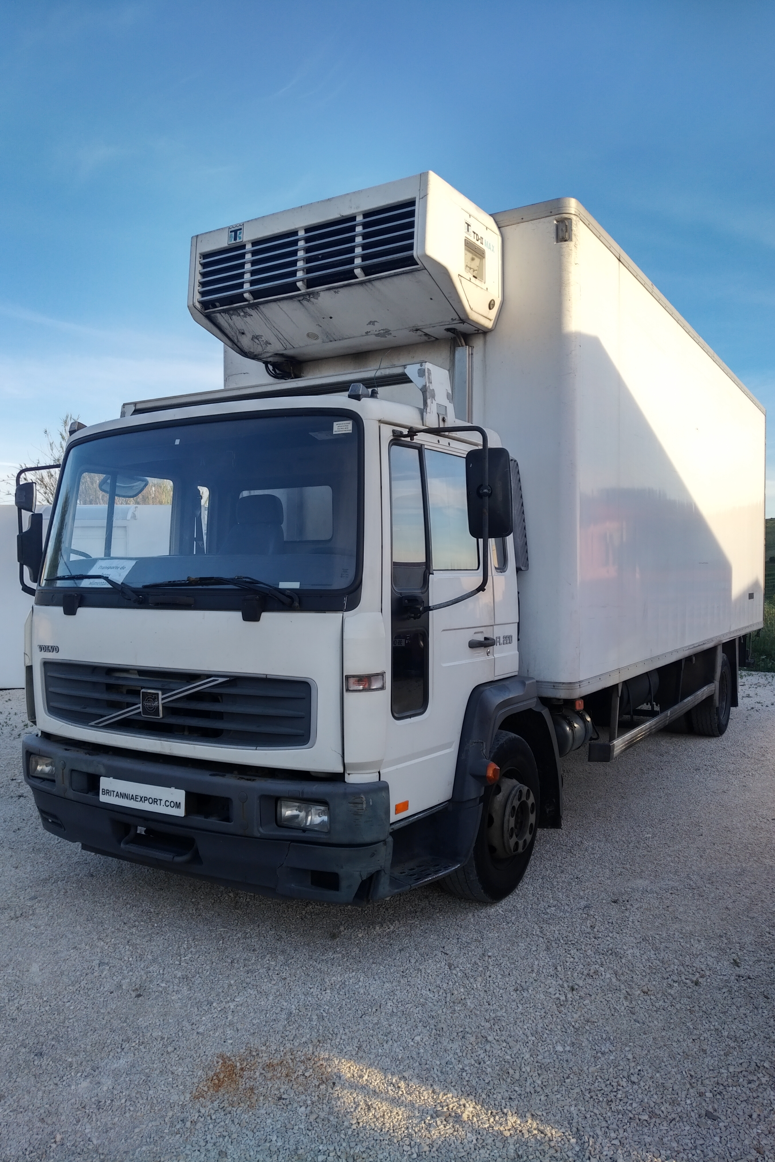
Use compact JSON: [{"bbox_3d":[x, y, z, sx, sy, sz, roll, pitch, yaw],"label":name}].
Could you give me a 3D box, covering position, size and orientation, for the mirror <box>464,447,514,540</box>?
[{"bbox_3d":[0.393,-0.340,3.100,0.185,0.345,0.085,-1,1,14],"label":"mirror"}]

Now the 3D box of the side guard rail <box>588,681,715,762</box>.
[{"bbox_3d":[2.261,1.106,6.592,0.173,0.124,3.213,1,1,33],"label":"side guard rail"}]

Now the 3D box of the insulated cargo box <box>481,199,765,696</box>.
[{"bbox_3d":[1.817,-0.752,7.978,2.550,2.720,7.035,1,1,33],"label":"insulated cargo box"}]

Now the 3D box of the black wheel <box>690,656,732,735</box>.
[{"bbox_3d":[3.346,1.170,8.399,0.275,0.851,0.851,1,1,33],"label":"black wheel"}]

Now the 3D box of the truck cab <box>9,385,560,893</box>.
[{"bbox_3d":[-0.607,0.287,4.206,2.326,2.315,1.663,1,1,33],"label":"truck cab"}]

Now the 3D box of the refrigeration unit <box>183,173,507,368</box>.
[{"bbox_3d":[-0.251,-1.720,4.649,1.637,0.622,0.785,1,1,33],"label":"refrigeration unit"}]

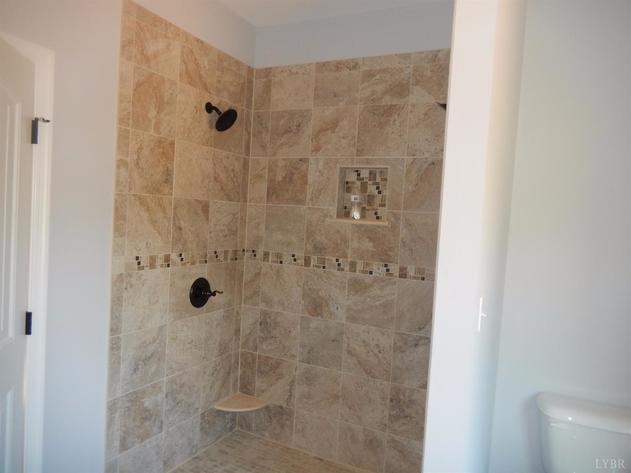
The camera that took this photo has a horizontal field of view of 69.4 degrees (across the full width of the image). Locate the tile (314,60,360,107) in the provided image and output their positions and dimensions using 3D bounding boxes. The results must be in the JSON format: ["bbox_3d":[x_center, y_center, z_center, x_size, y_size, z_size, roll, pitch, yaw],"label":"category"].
[{"bbox_3d":[0.130,-0.929,2.785,0.303,0.279,0.013,5,3,26],"label":"tile"}]

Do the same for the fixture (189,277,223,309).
[{"bbox_3d":[-0.632,0.340,2.680,0.112,0.180,0.180,5,3,26],"label":"fixture"}]

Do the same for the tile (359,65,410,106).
[{"bbox_3d":[0.403,-0.869,2.634,0.306,0.202,0.011,5,3,27],"label":"tile"}]

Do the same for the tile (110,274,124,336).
[{"bbox_3d":[-0.953,0.329,2.185,0.012,0.297,0.067,4,2,26],"label":"tile"}]

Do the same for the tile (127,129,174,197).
[{"bbox_3d":[-0.831,-0.364,2.328,0.011,0.306,0.296,5,3,27],"label":"tile"}]

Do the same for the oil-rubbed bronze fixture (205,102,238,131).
[{"bbox_3d":[-0.540,-0.691,2.621,0.188,0.172,0.152,5,3,27],"label":"oil-rubbed bronze fixture"}]

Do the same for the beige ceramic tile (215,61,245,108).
[{"bbox_3d":[-0.526,-0.934,2.836,0.013,0.209,0.293,5,3,26],"label":"beige ceramic tile"}]

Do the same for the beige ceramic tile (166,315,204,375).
[{"bbox_3d":[-0.749,0.628,2.639,0.010,0.302,0.302,5,3,26],"label":"beige ceramic tile"}]

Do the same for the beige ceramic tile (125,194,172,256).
[{"bbox_3d":[-0.843,-0.059,2.329,0.010,0.302,0.302,5,3,26],"label":"beige ceramic tile"}]

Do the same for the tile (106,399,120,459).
[{"bbox_3d":[-0.990,0.929,2.218,0.011,0.295,0.067,5,3,27],"label":"tile"}]

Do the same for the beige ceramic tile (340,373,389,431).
[{"bbox_3d":[0.295,0.990,2.717,0.302,0.302,0.010,5,3,27],"label":"beige ceramic tile"}]

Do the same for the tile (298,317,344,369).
[{"bbox_3d":[0.038,0.664,2.840,0.302,0.302,0.010,5,3,26],"label":"tile"}]

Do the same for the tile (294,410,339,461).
[{"bbox_3d":[0.004,1.242,2.864,0.302,0.240,0.010,5,3,26],"label":"tile"}]

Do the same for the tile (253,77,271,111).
[{"bbox_3d":[-0.343,-0.928,3.015,0.130,0.202,0.011,5,3,27],"label":"tile"}]

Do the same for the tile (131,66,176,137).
[{"bbox_3d":[-0.809,-0.669,2.309,0.010,0.302,0.302,5,3,26],"label":"tile"}]

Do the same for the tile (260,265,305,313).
[{"bbox_3d":[-0.219,0.337,2.967,0.306,0.301,0.011,5,3,27],"label":"tile"}]

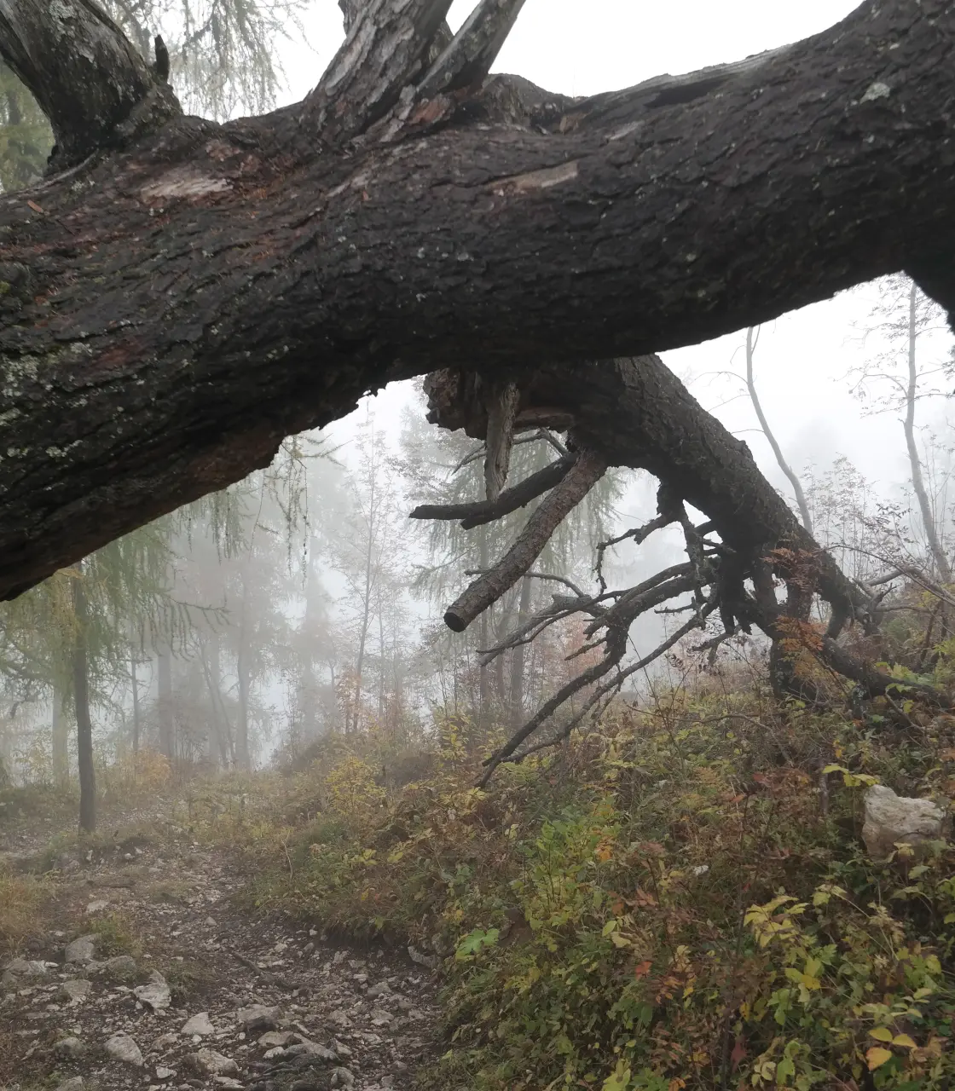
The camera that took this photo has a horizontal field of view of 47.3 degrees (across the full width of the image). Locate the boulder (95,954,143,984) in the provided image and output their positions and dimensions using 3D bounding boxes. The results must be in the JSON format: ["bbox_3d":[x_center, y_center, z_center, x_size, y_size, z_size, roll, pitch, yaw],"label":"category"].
[{"bbox_3d":[-1.600,1.890,4.870,0.220,0.120,0.170,0,2,0],"label":"boulder"}]

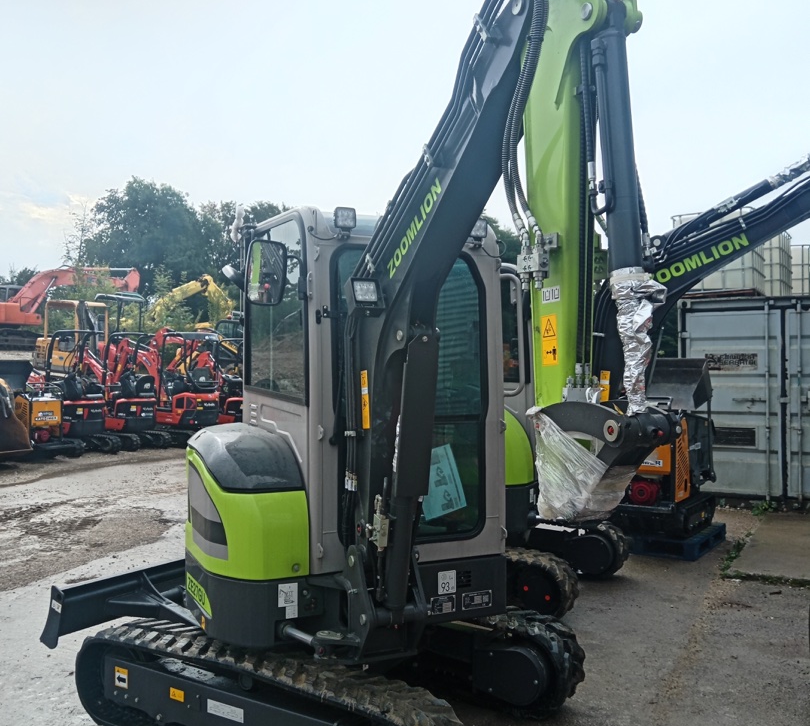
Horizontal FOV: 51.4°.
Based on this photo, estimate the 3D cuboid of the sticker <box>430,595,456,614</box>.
[{"bbox_3d":[0.183,1.152,4.003,0.130,0.078,0.006,0,0,-24],"label":"sticker"}]

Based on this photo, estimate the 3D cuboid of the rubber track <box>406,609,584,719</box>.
[{"bbox_3d":[-0.029,1.526,4.758,2.080,0.470,0.300,-1,0,33],"label":"rubber track"}]

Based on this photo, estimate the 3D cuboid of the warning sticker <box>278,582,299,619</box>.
[{"bbox_3d":[-0.503,1.031,3.640,0.087,0.157,0.006,0,0,-19],"label":"warning sticker"}]

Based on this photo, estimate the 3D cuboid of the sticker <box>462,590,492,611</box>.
[{"bbox_3d":[0.351,1.149,4.077,0.158,0.077,0.006,0,0,-24],"label":"sticker"}]

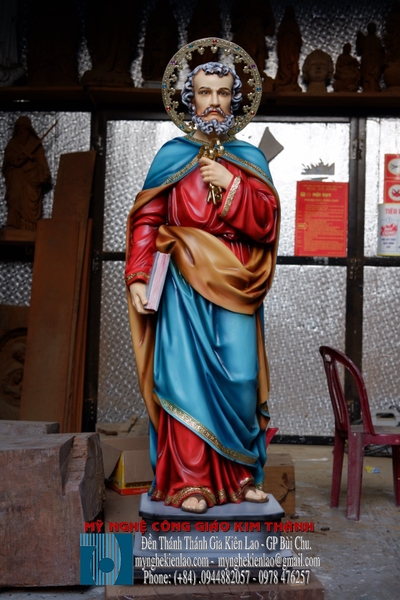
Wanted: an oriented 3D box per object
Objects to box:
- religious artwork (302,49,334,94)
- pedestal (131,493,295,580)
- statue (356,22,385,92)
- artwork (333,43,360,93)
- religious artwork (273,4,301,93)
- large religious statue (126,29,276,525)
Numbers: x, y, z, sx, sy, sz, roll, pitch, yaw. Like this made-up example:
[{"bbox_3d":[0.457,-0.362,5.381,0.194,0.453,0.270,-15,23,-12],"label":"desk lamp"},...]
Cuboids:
[{"bbox_3d":[0.859,-1.651,6.400,0.232,0.348,0.230,2,-3,-1],"label":"religious artwork"},{"bbox_3d":[0.036,0.837,3.176,0.525,0.216,0.445,1,-2,-3],"label":"pedestal"},{"bbox_3d":[1.235,-1.750,6.400,0.203,0.530,0.170,2,-3,-1],"label":"statue"},{"bbox_3d":[1.061,-1.677,6.400,0.203,0.383,0.190,2,-3,-1],"label":"artwork"},{"bbox_3d":[0.634,-1.808,6.400,0.217,0.648,0.190,2,-3,-1],"label":"religious artwork"},{"bbox_3d":[0.009,-0.083,3.120,0.551,1.681,0.420,2,-3,-1],"label":"large religious statue"}]

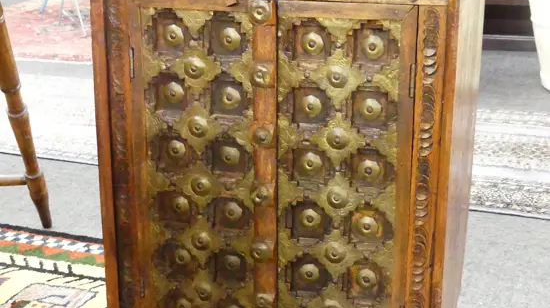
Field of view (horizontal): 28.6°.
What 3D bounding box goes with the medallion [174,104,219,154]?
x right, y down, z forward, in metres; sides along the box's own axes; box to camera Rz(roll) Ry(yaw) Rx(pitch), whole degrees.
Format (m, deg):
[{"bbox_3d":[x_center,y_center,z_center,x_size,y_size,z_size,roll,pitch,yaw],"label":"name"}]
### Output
[{"bbox_3d":[-0.115,-0.038,1.607,0.068,0.073,0.015,6,18,15],"label":"medallion"}]

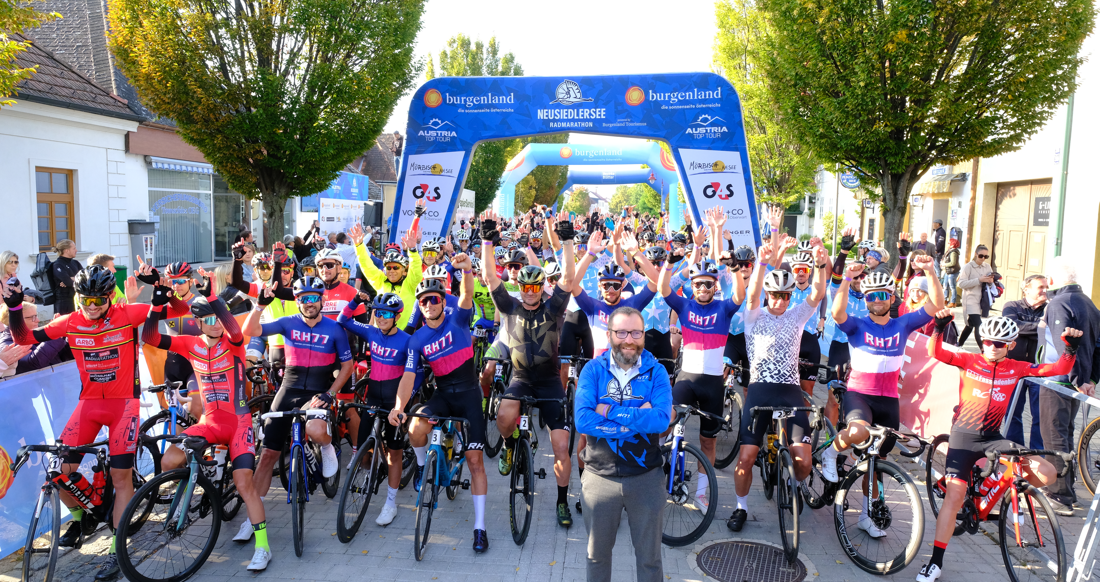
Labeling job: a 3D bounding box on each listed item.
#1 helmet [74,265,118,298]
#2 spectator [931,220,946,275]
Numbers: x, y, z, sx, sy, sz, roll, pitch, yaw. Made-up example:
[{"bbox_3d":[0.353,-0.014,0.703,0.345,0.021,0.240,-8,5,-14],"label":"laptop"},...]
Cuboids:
[{"bbox_3d":[-2.793,-0.061,4.518,0.220,0.180,0.290,-1,14,-12],"label":"helmet"},{"bbox_3d":[9.908,-0.931,18.697,0.380,1.770,0.500,0,6,-6],"label":"spectator"}]

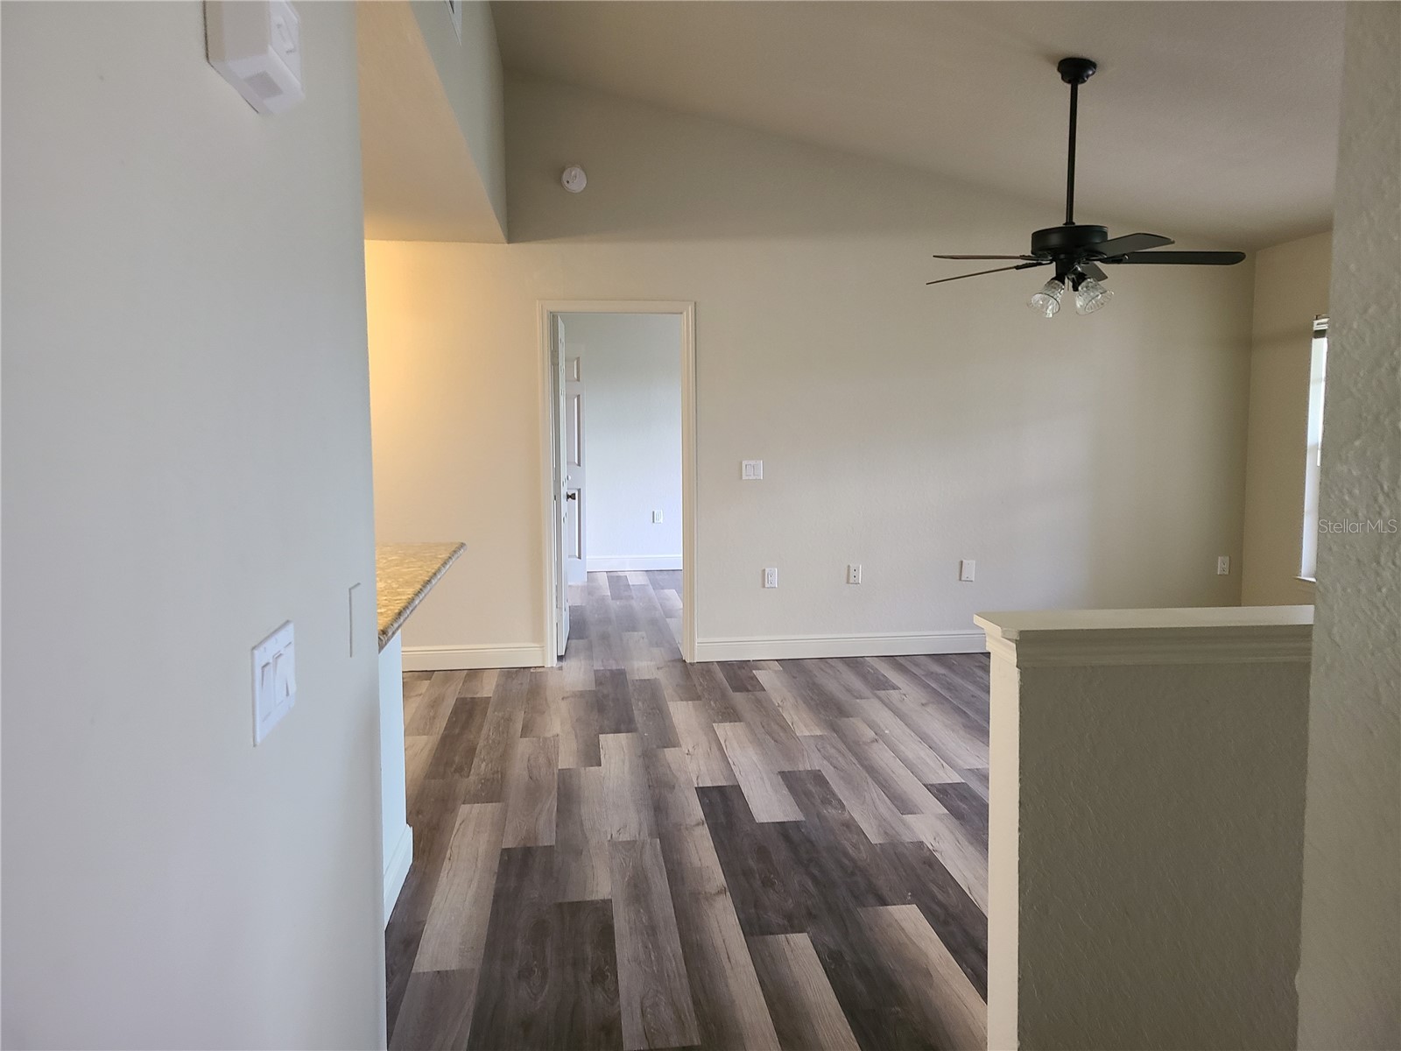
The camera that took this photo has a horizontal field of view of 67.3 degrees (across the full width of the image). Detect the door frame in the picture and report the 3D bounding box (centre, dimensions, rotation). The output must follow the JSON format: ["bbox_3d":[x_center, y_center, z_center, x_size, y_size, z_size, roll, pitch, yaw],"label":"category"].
[{"bbox_3d":[-0.479,-0.237,6.205,0.901,2.119,0.140,-1,5,-7],"label":"door frame"}]

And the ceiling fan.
[{"bbox_3d":[1.502,-1.356,4.220,1.280,1.010,1.280,-1,5,-7],"label":"ceiling fan"}]

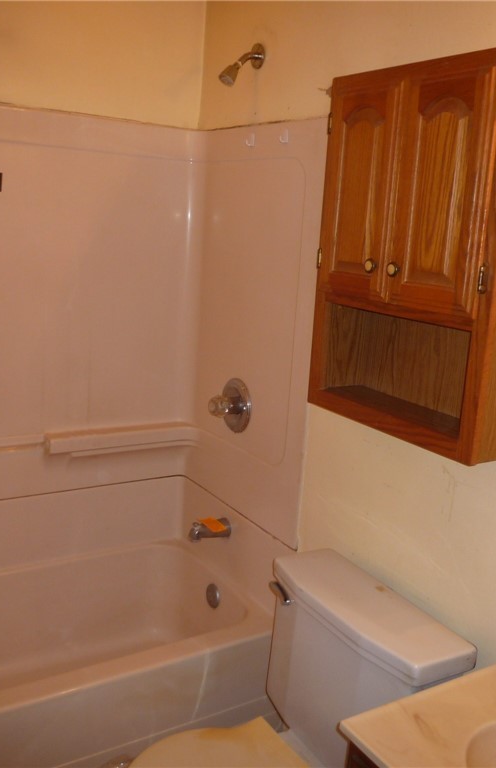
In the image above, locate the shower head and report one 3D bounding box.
[{"bbox_3d":[-0.029,-0.981,2.269,0.138,0.142,0.076,-4,14,-31],"label":"shower head"}]

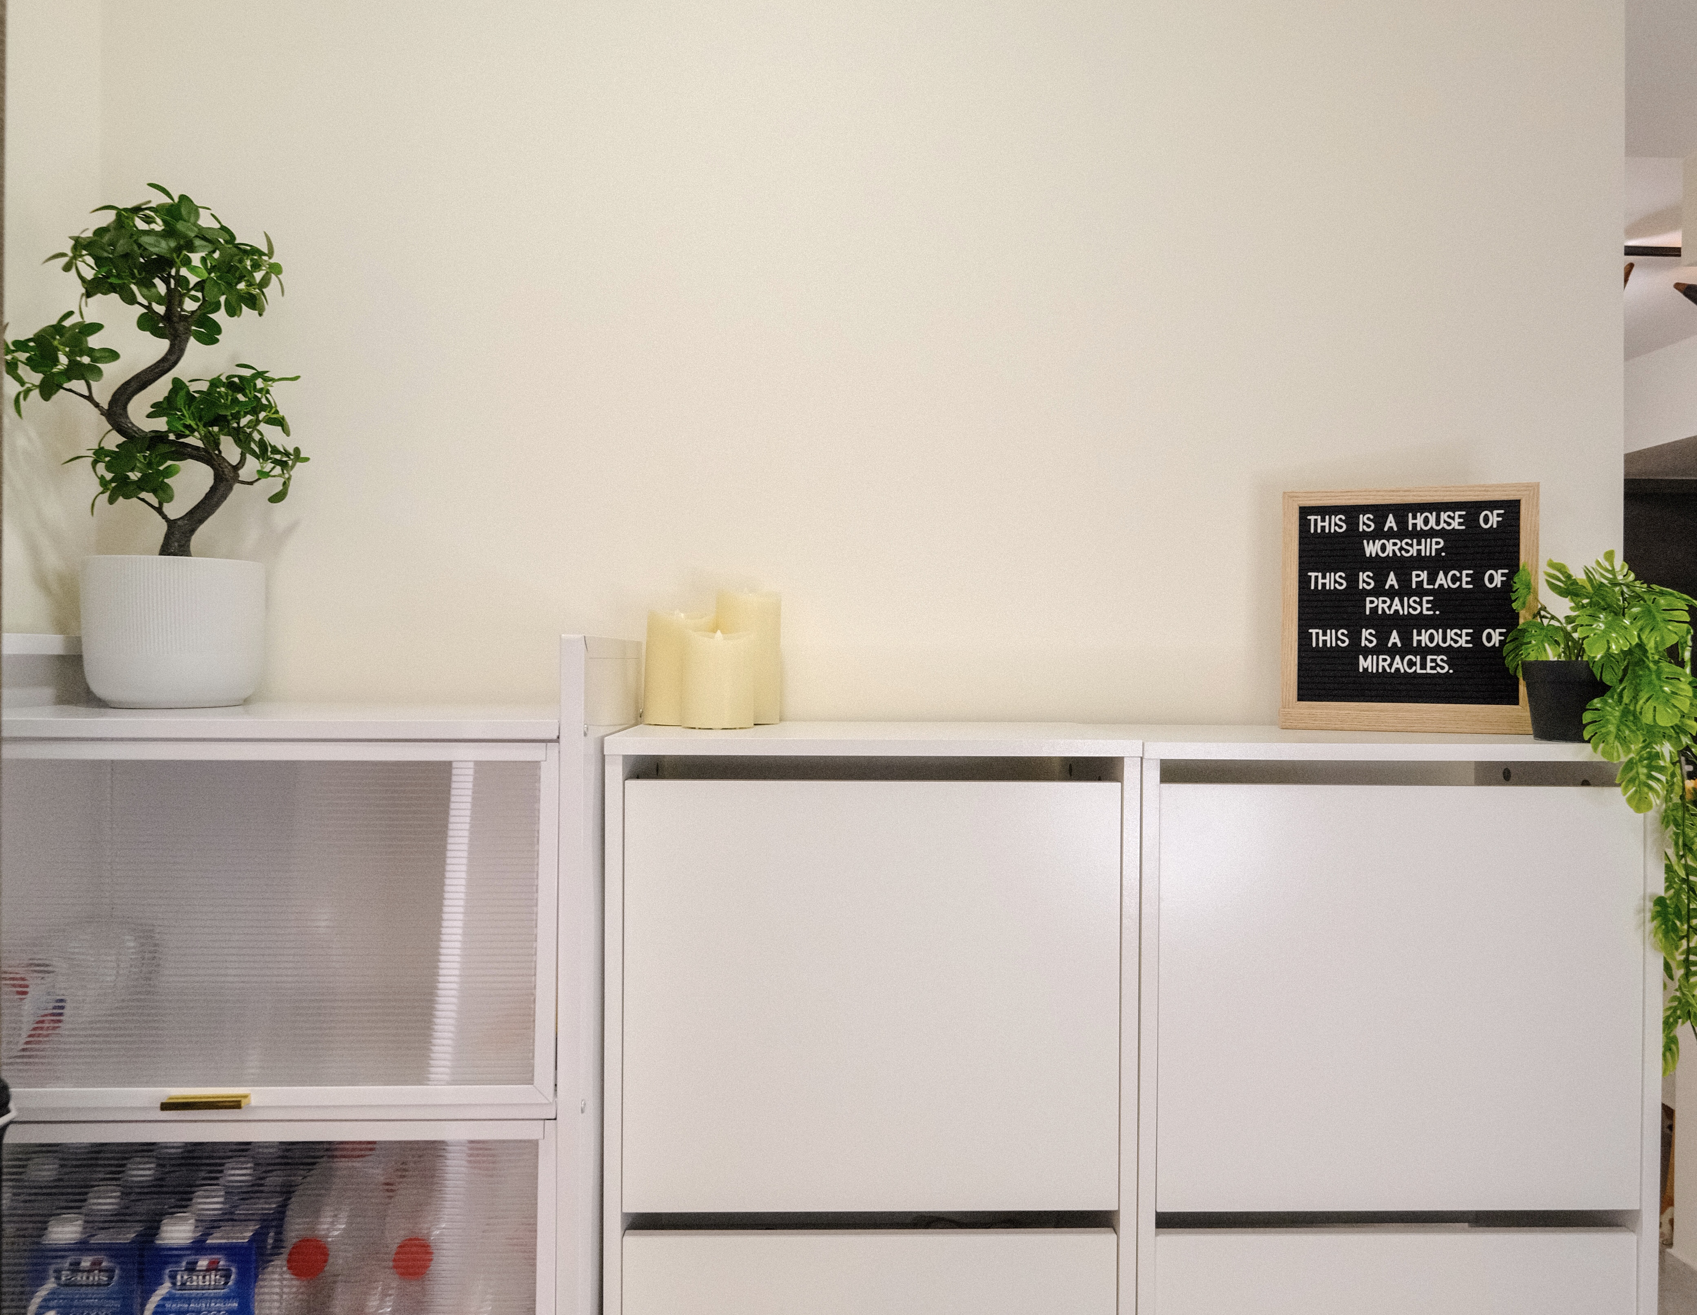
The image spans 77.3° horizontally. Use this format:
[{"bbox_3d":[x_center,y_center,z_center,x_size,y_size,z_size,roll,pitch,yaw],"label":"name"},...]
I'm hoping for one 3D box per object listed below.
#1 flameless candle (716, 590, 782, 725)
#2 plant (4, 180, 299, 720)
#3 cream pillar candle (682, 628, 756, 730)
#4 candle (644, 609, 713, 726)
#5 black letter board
[{"bbox_3d":[-0.113,0.000,1.200,0.075,0.150,0.075,0,1,-1],"label":"flameless candle"},{"bbox_3d":[-0.710,-0.218,1.100,0.298,0.540,0.250,0,1,-1],"label":"plant"},{"bbox_3d":[-0.135,0.023,1.095,0.075,0.101,0.075,0,1,-1],"label":"cream pillar candle"},{"bbox_3d":[-0.185,0.010,1.165,0.075,0.126,0.075,0,1,-1],"label":"candle"},{"bbox_3d":[0.594,-0.049,1.127,0.248,0.257,0.035,1,1,16],"label":"black letter board"}]

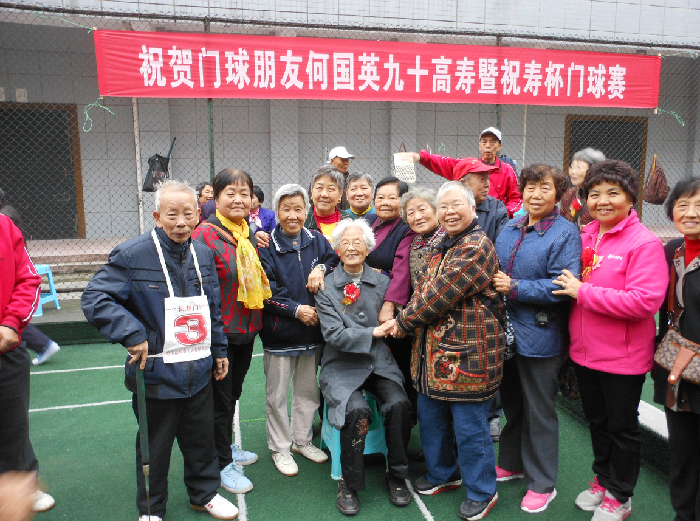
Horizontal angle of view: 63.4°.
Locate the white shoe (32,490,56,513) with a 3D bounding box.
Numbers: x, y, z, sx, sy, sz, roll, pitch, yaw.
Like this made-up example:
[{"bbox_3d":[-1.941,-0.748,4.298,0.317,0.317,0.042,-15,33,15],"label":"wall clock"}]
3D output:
[{"bbox_3d":[-1.526,1.114,2.777,0.260,0.100,0.100,6,12,33],"label":"white shoe"}]

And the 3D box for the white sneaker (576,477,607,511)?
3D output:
[{"bbox_3d":[1.160,1.066,2.680,0.250,0.120,0.095,-8,11,-42],"label":"white sneaker"}]

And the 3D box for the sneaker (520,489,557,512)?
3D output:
[{"bbox_3d":[0.909,1.110,2.748,0.095,0.100,0.245,8,13,40],"label":"sneaker"}]

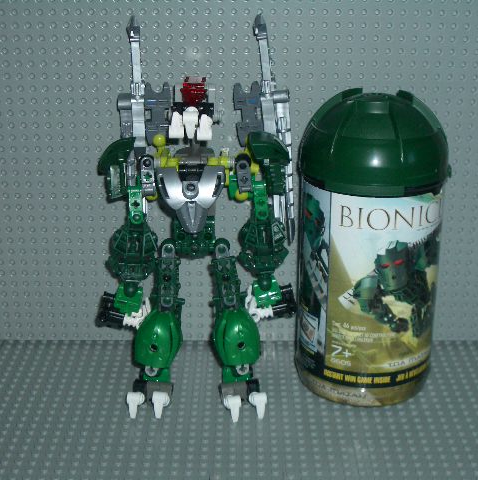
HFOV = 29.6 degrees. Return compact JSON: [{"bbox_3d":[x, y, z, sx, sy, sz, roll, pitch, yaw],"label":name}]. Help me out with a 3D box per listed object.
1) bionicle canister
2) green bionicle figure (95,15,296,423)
[{"bbox_3d":[0.082,0.002,0.568,0.090,0.190,0.090,0,20,0],"label":"bionicle canister"},{"bbox_3d":[-0.026,-0.013,0.538,0.122,0.238,0.075,0,20,0],"label":"green bionicle figure"}]

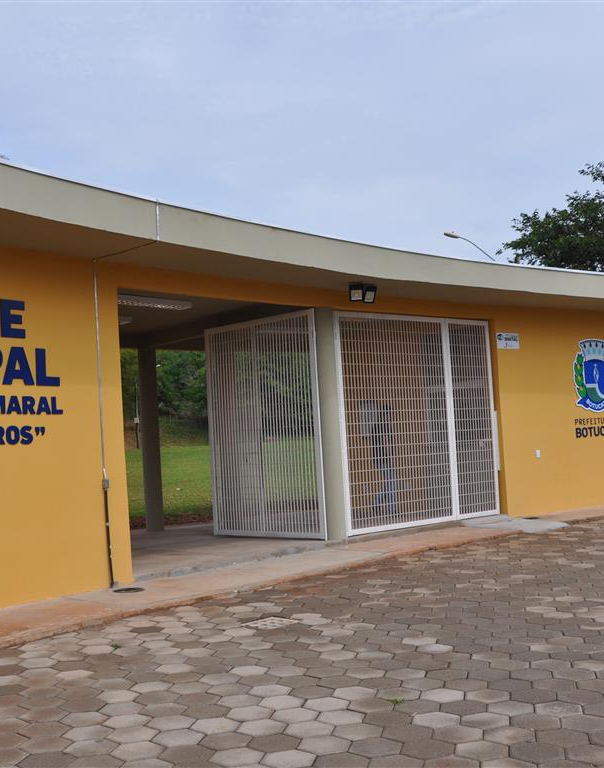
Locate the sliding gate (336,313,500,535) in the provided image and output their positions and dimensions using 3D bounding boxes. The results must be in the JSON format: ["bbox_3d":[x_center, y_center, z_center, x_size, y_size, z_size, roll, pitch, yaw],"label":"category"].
[{"bbox_3d":[1.690,0.500,12.060,2.994,2.889,0.060,0,-5,-39],"label":"sliding gate"}]

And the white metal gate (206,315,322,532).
[{"bbox_3d":[-0.529,0.586,11.497,2.044,2.889,0.060,-7,-5,42],"label":"white metal gate"}]

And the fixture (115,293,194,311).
[{"bbox_3d":[-1.965,-1.025,10.915,0.260,0.075,1.270,-7,-5,44],"label":"fixture"}]

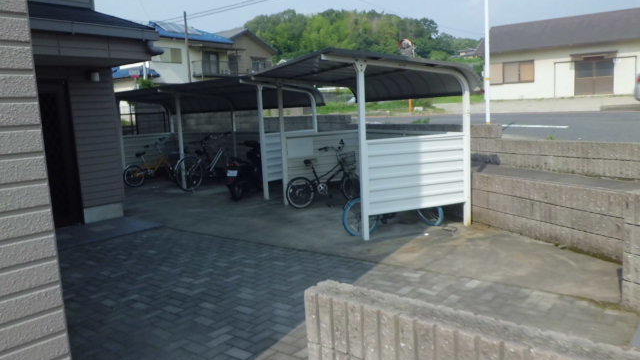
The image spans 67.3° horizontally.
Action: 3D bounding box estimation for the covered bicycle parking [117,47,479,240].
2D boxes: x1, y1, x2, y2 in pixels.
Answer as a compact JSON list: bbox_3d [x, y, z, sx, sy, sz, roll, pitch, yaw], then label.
[{"bbox_3d":[-1.332,-0.761,8.833,2.700,2.100,9.000,-8,9,-36],"label":"covered bicycle parking"}]

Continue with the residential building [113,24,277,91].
[{"bbox_3d":[-10.126,-8.463,39.056,9.000,7.700,13.500,4,9,41],"label":"residential building"}]

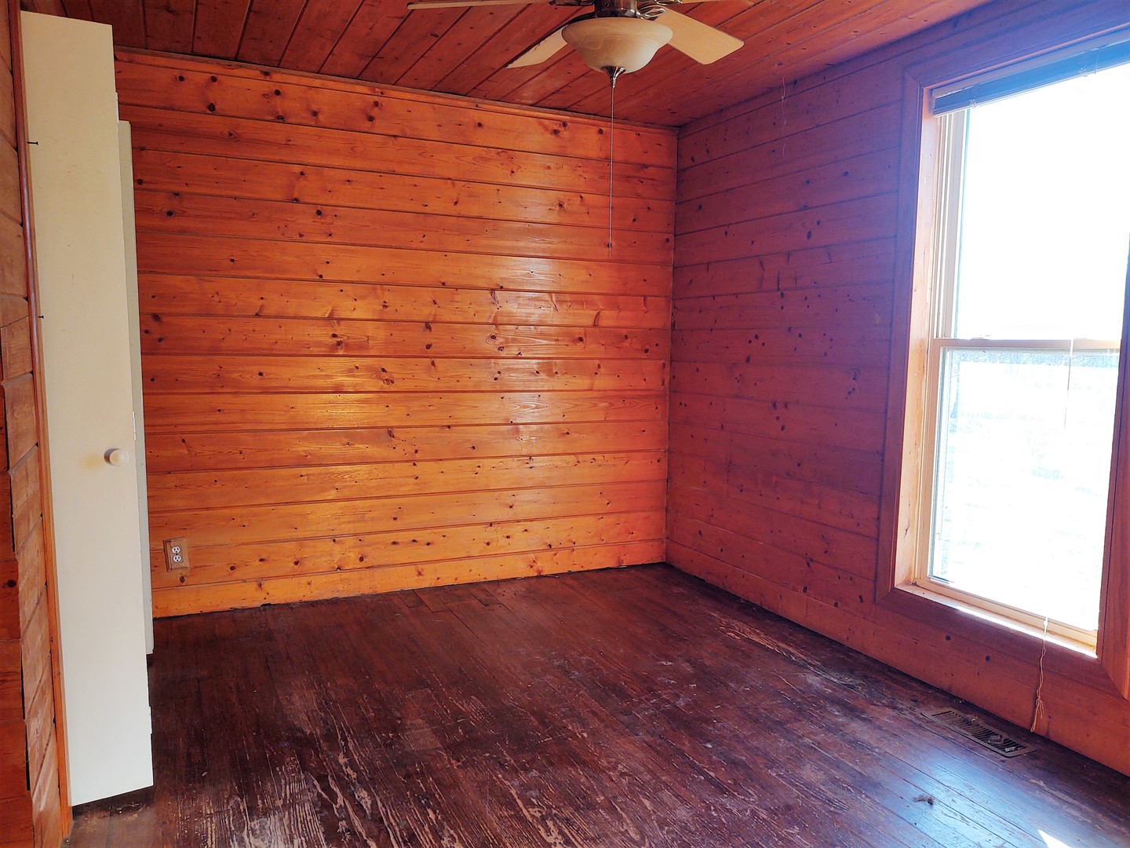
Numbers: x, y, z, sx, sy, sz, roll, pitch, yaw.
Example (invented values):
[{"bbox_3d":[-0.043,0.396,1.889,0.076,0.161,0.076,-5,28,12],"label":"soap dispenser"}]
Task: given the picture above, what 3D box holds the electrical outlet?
[{"bbox_3d":[-1.702,0.571,3.860,0.089,0.135,0.016,-7,8,-24],"label":"electrical outlet"}]

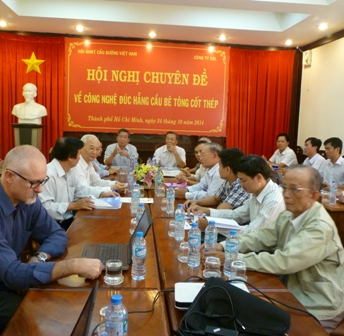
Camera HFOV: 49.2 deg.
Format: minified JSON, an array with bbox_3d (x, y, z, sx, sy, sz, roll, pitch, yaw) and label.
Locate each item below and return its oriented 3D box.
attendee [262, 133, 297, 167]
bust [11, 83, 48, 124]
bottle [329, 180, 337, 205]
[{"bbox_3d":[1.626,0.140,5.745,0.660,1.320,0.500,-5,10,-42],"label":"attendee"},{"bbox_3d":[-2.287,-1.032,6.064,0.560,0.660,0.330,2,8,-5],"label":"bust"},{"bbox_3d":[1.566,0.233,3.632,0.066,0.222,0.066,2,8,-5],"label":"bottle"}]

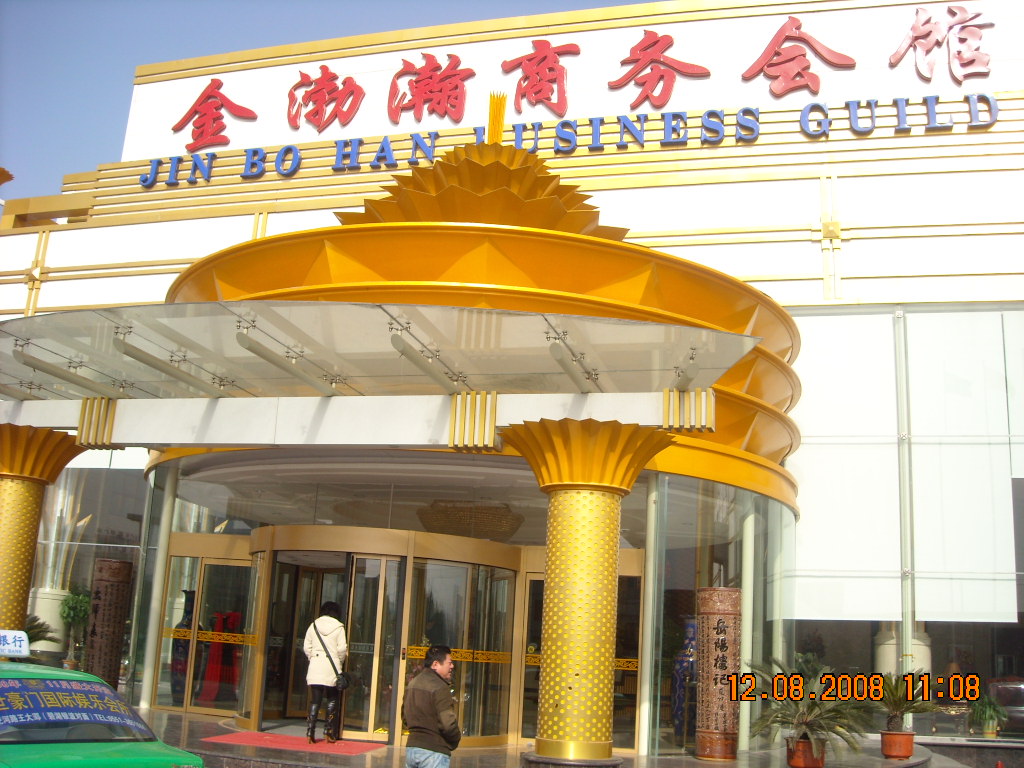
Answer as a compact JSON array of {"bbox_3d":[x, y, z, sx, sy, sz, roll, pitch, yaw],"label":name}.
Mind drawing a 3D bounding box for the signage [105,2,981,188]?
[{"bbox_3d":[0.160,-5.181,18.684,15.957,2.430,0.300,-1,-14,16],"label":"signage"}]

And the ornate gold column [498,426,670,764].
[{"bbox_3d":[0.643,1.978,9.701,1.660,3.050,1.660,-1,-14,16],"label":"ornate gold column"}]

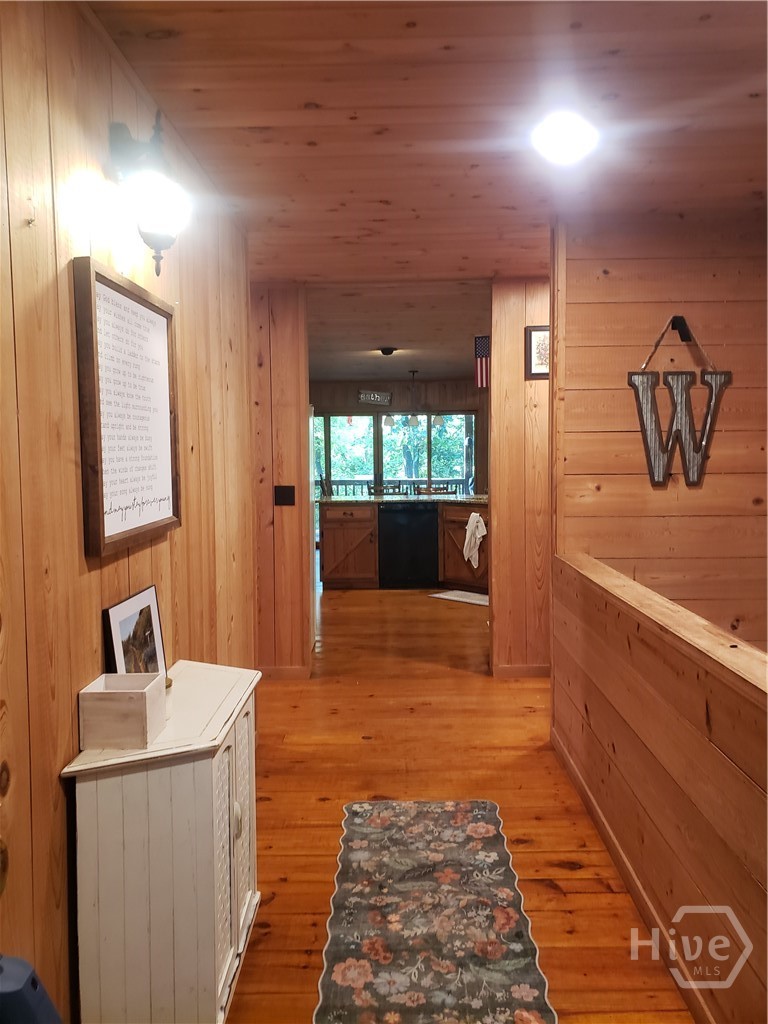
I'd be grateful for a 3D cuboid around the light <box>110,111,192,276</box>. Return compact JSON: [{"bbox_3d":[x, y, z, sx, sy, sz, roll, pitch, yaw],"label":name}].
[{"bbox_3d":[-0.577,-0.809,1.958,0.190,0.410,0.160,-1,4,1],"label":"light"}]

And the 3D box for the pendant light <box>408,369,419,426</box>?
[{"bbox_3d":[0.365,-1.416,9.514,0.130,0.710,0.130,-1,4,1],"label":"pendant light"}]

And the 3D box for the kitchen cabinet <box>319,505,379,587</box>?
[{"bbox_3d":[-0.342,0.344,8.089,0.585,0.870,0.600,-1,4,1],"label":"kitchen cabinet"}]

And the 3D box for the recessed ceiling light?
[{"bbox_3d":[0.584,-1.209,2.489,0.200,0.050,0.200,-1,4,1],"label":"recessed ceiling light"}]

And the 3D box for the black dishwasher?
[{"bbox_3d":[0.257,0.338,8.075,0.605,0.870,0.600,-1,4,1],"label":"black dishwasher"}]

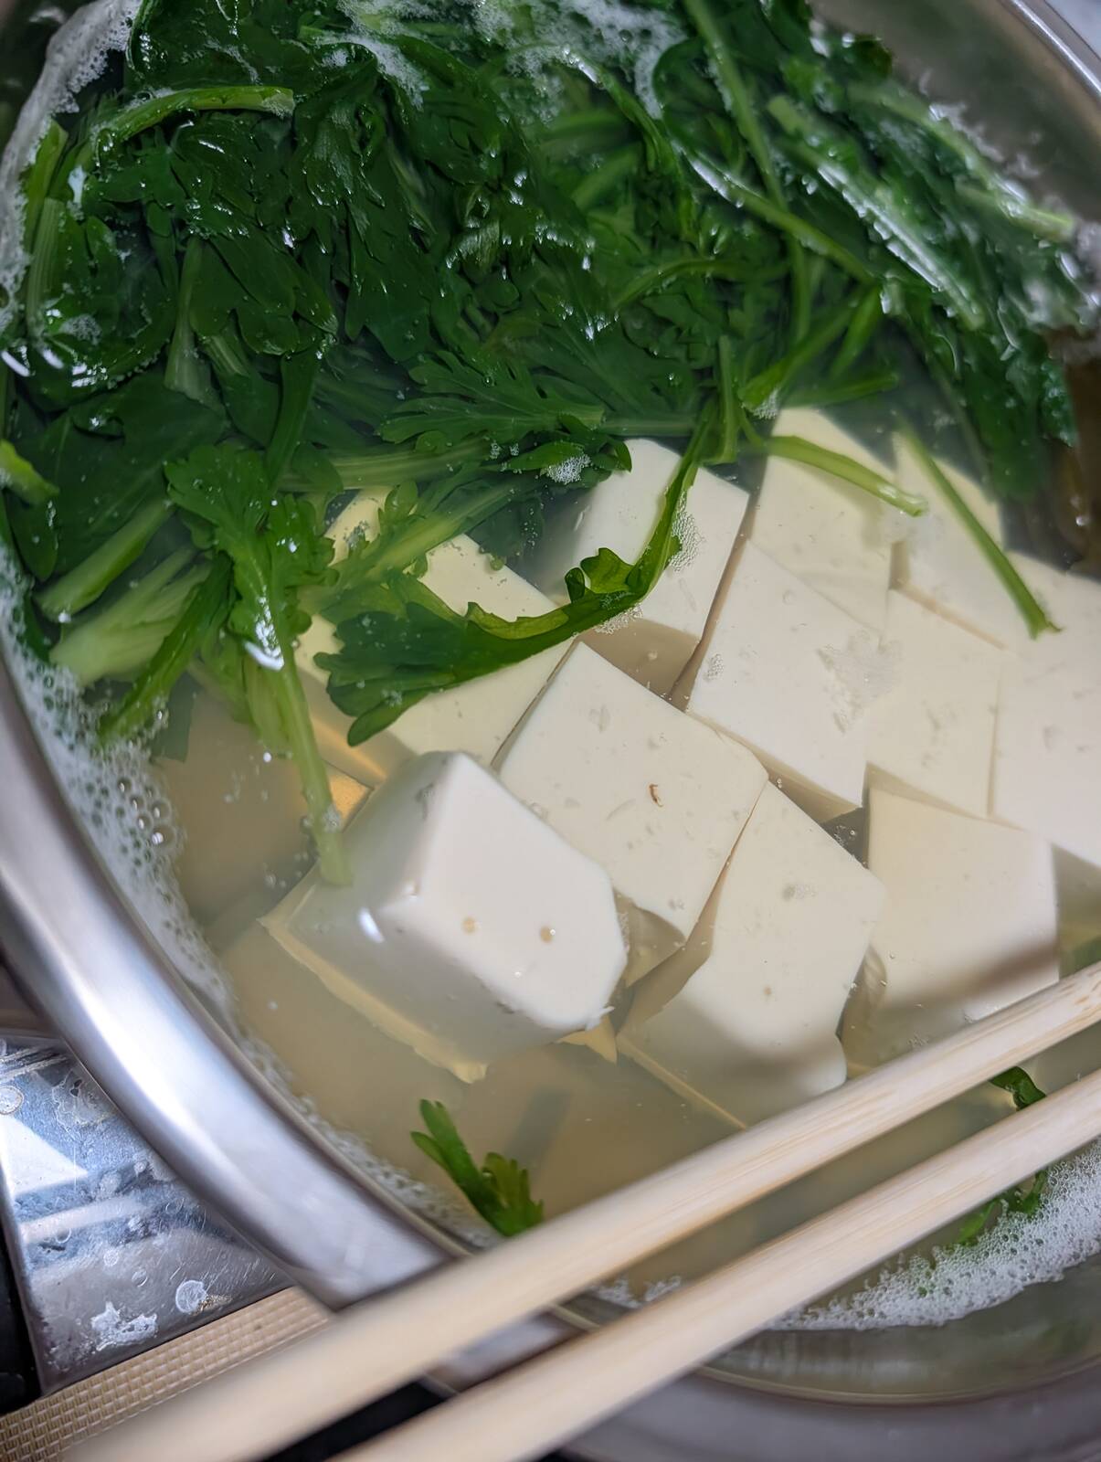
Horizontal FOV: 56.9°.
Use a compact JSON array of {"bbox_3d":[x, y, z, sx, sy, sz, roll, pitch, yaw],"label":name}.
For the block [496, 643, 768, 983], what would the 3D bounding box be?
[{"bbox_3d":[0.006,0.011,0.137,0.032,0.024,0.027,37,60,-5],"label":"block"}]

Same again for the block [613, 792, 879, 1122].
[{"bbox_3d":[0.028,0.029,0.141,0.025,0.024,0.030,38,52,-5],"label":"block"}]

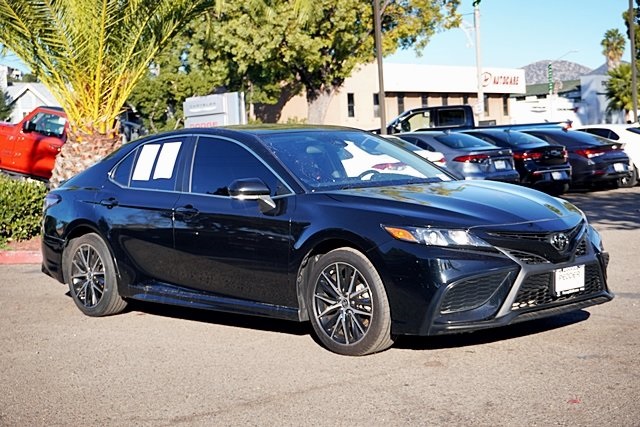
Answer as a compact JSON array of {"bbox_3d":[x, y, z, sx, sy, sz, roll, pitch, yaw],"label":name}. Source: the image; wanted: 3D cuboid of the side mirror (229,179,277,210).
[{"bbox_3d":[-0.429,-0.121,6.639,0.235,0.200,0.210,-6,5,-44],"label":"side mirror"}]

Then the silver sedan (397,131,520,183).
[{"bbox_3d":[1.730,-0.868,20.591,4.630,1.435,1.780,1,5,43],"label":"silver sedan"}]

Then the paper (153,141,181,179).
[{"bbox_3d":[-1.134,-0.393,7.689,0.222,0.285,0.008,1,-20,45],"label":"paper"}]

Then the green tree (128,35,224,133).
[{"bbox_3d":[-5.171,-3.657,35.823,4.300,5.700,4.300,-3,4,-8],"label":"green tree"}]

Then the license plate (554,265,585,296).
[{"bbox_3d":[1.488,0.396,6.117,0.310,0.160,0.020,-6,5,-44],"label":"license plate"}]

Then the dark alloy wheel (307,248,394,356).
[{"bbox_3d":[0.211,0.529,6.288,0.230,0.670,0.670,-6,5,-43],"label":"dark alloy wheel"}]

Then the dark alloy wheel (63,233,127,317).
[{"bbox_3d":[-1.770,0.482,8.301,0.230,0.670,0.670,-6,5,-44],"label":"dark alloy wheel"}]

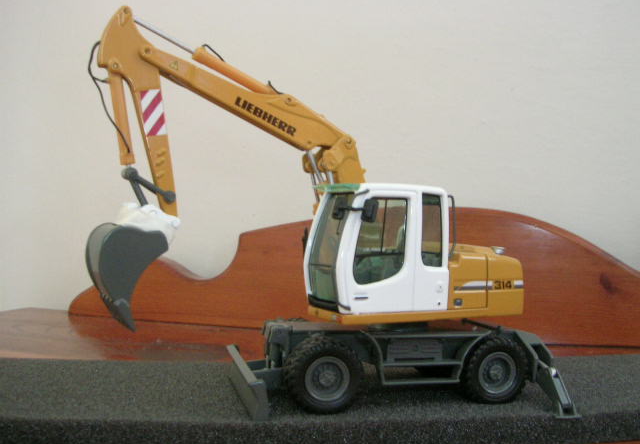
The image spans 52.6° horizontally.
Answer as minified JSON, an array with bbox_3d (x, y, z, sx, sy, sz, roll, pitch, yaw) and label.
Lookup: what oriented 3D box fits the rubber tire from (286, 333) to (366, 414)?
[{"bbox_3d":[0.001,0.042,0.179,0.021,0.021,0.010,0,0,-15],"label":"rubber tire"}]

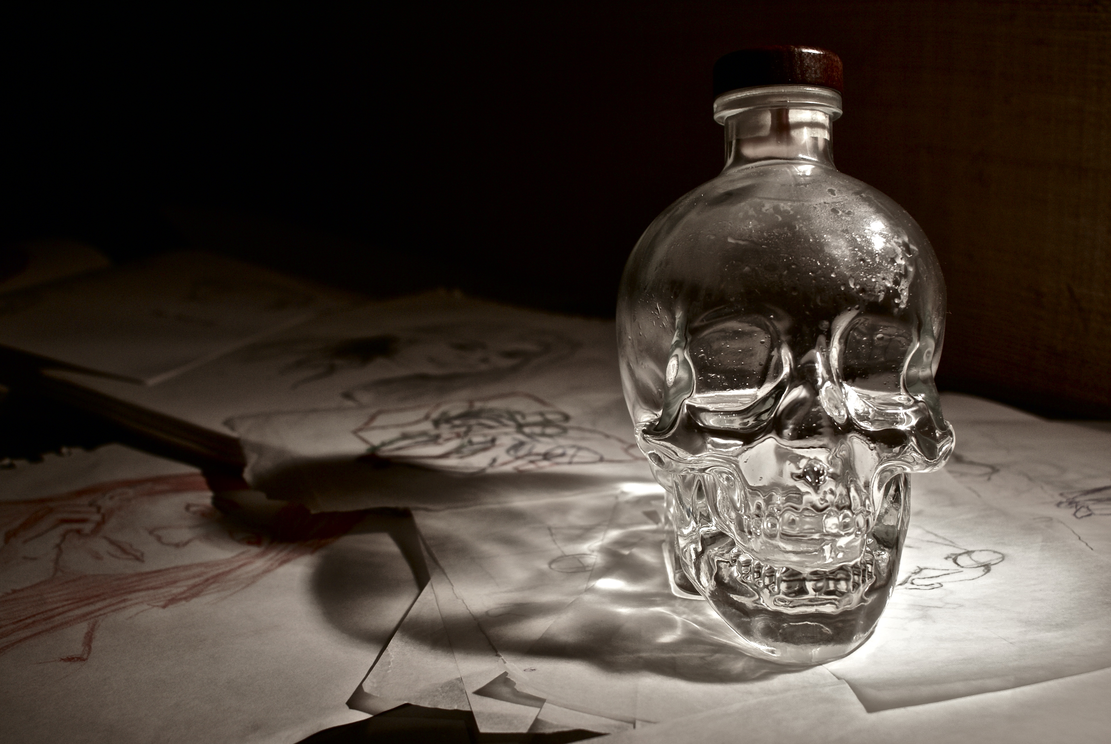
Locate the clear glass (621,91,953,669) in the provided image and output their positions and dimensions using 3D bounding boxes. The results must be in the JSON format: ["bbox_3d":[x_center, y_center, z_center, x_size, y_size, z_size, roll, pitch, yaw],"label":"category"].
[{"bbox_3d":[0.073,-0.009,0.455,0.110,0.187,0.134,0,7,-3],"label":"clear glass"}]

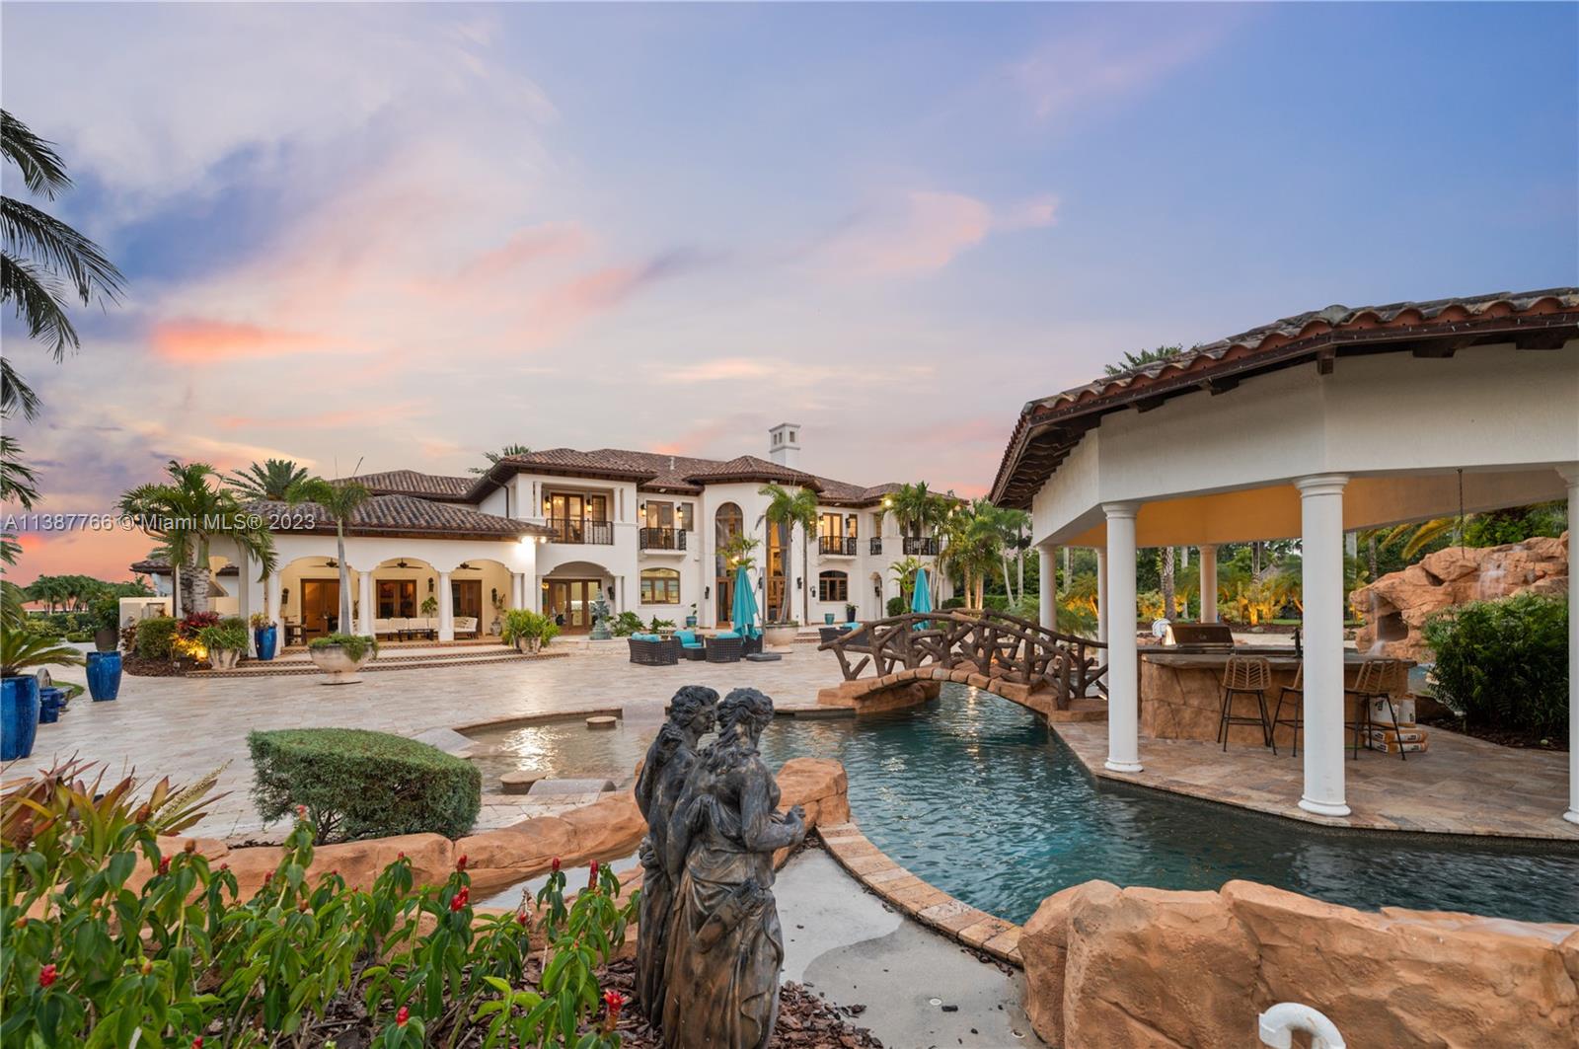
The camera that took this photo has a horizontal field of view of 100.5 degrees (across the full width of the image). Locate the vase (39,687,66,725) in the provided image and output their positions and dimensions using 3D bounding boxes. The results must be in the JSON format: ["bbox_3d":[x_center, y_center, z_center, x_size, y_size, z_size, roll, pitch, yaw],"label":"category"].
[{"bbox_3d":[-11.245,2.760,10.000,0.300,0.500,0.300,0,-4,0],"label":"vase"}]

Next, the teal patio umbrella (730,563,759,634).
[{"bbox_3d":[-1.372,2.382,20.300,0.900,2.300,0.850,0,-4,0],"label":"teal patio umbrella"}]

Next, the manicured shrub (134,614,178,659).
[{"bbox_3d":[-19.530,3.506,20.300,1.150,1.340,1.150,0,-4,0],"label":"manicured shrub"}]

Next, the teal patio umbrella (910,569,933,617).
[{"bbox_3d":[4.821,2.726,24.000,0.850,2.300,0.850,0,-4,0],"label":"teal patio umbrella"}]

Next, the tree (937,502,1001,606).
[{"bbox_3d":[9.901,1.926,36.000,3.400,6.500,3.300,0,-4,0],"label":"tree"}]

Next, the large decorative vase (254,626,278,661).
[{"bbox_3d":[-14.088,3.200,17.700,0.500,0.920,0.500,0,-4,0],"label":"large decorative vase"}]

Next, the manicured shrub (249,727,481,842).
[{"bbox_3d":[-3.224,1.945,4.900,1.950,0.660,0.750,-2,-4,19],"label":"manicured shrub"}]

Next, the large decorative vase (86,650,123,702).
[{"bbox_3d":[-12.931,2.858,12.400,0.500,0.900,0.500,0,-4,0],"label":"large decorative vase"}]

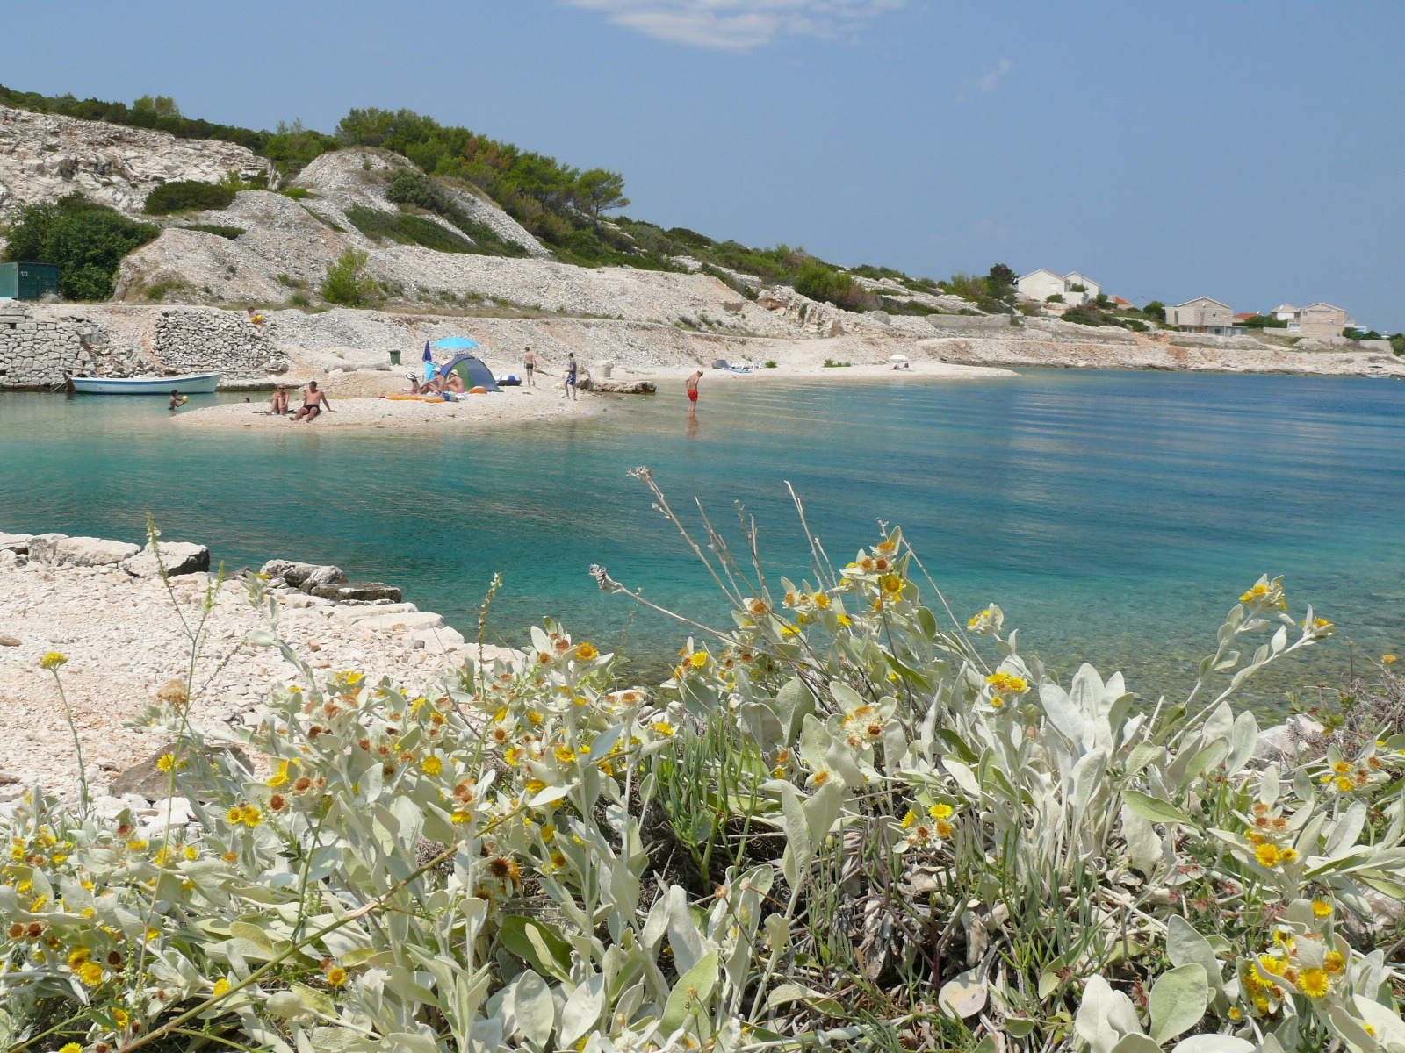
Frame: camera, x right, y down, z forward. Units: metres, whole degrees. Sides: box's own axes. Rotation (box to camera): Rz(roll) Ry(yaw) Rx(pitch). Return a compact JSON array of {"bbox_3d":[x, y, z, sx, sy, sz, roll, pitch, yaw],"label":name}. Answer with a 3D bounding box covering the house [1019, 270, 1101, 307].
[{"bbox_3d":[66.064,-43.782,262.000,14.200,7.000,10.500,4,8,18],"label":"house"}]

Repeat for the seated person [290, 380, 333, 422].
[{"bbox_3d":[-9.989,-3.228,36.400,0.780,0.970,1.100,2,7,4],"label":"seated person"}]

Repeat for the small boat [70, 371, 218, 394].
[{"bbox_3d":[-19.895,-5.101,51.000,5.100,0.870,1.750,-1,8,-22],"label":"small boat"}]

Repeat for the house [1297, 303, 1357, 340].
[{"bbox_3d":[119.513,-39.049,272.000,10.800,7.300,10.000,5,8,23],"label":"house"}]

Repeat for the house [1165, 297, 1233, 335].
[{"bbox_3d":[91.143,-38.421,260.000,11.300,7.200,10.000,4,8,19],"label":"house"}]

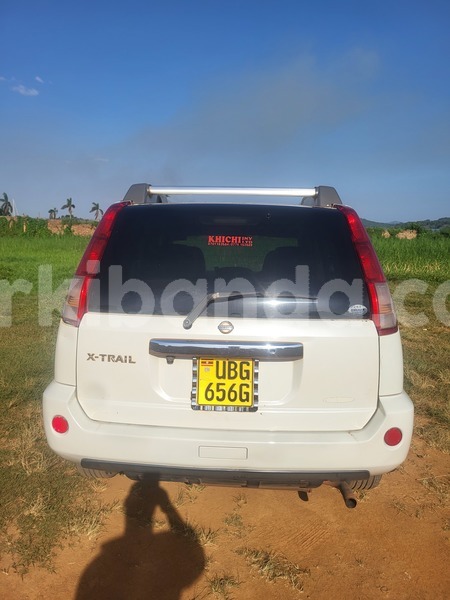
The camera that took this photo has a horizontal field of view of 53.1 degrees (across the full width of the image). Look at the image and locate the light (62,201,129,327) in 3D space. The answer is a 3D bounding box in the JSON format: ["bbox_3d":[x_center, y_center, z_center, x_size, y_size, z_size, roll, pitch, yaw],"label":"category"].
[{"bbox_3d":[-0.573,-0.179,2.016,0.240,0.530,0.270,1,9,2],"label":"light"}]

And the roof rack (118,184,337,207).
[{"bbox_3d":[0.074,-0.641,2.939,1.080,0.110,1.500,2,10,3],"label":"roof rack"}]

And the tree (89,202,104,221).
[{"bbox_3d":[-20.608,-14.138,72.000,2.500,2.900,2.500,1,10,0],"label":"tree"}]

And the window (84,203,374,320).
[{"bbox_3d":[0.021,-0.183,1.977,1.160,0.530,0.110,1,-16,2],"label":"window"}]

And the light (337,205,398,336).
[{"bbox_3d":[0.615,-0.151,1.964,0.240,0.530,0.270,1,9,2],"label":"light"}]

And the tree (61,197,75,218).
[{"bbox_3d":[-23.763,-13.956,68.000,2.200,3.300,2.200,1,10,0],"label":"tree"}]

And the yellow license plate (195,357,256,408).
[{"bbox_3d":[0.002,0.354,1.920,0.245,0.215,0.020,2,2,3],"label":"yellow license plate"}]

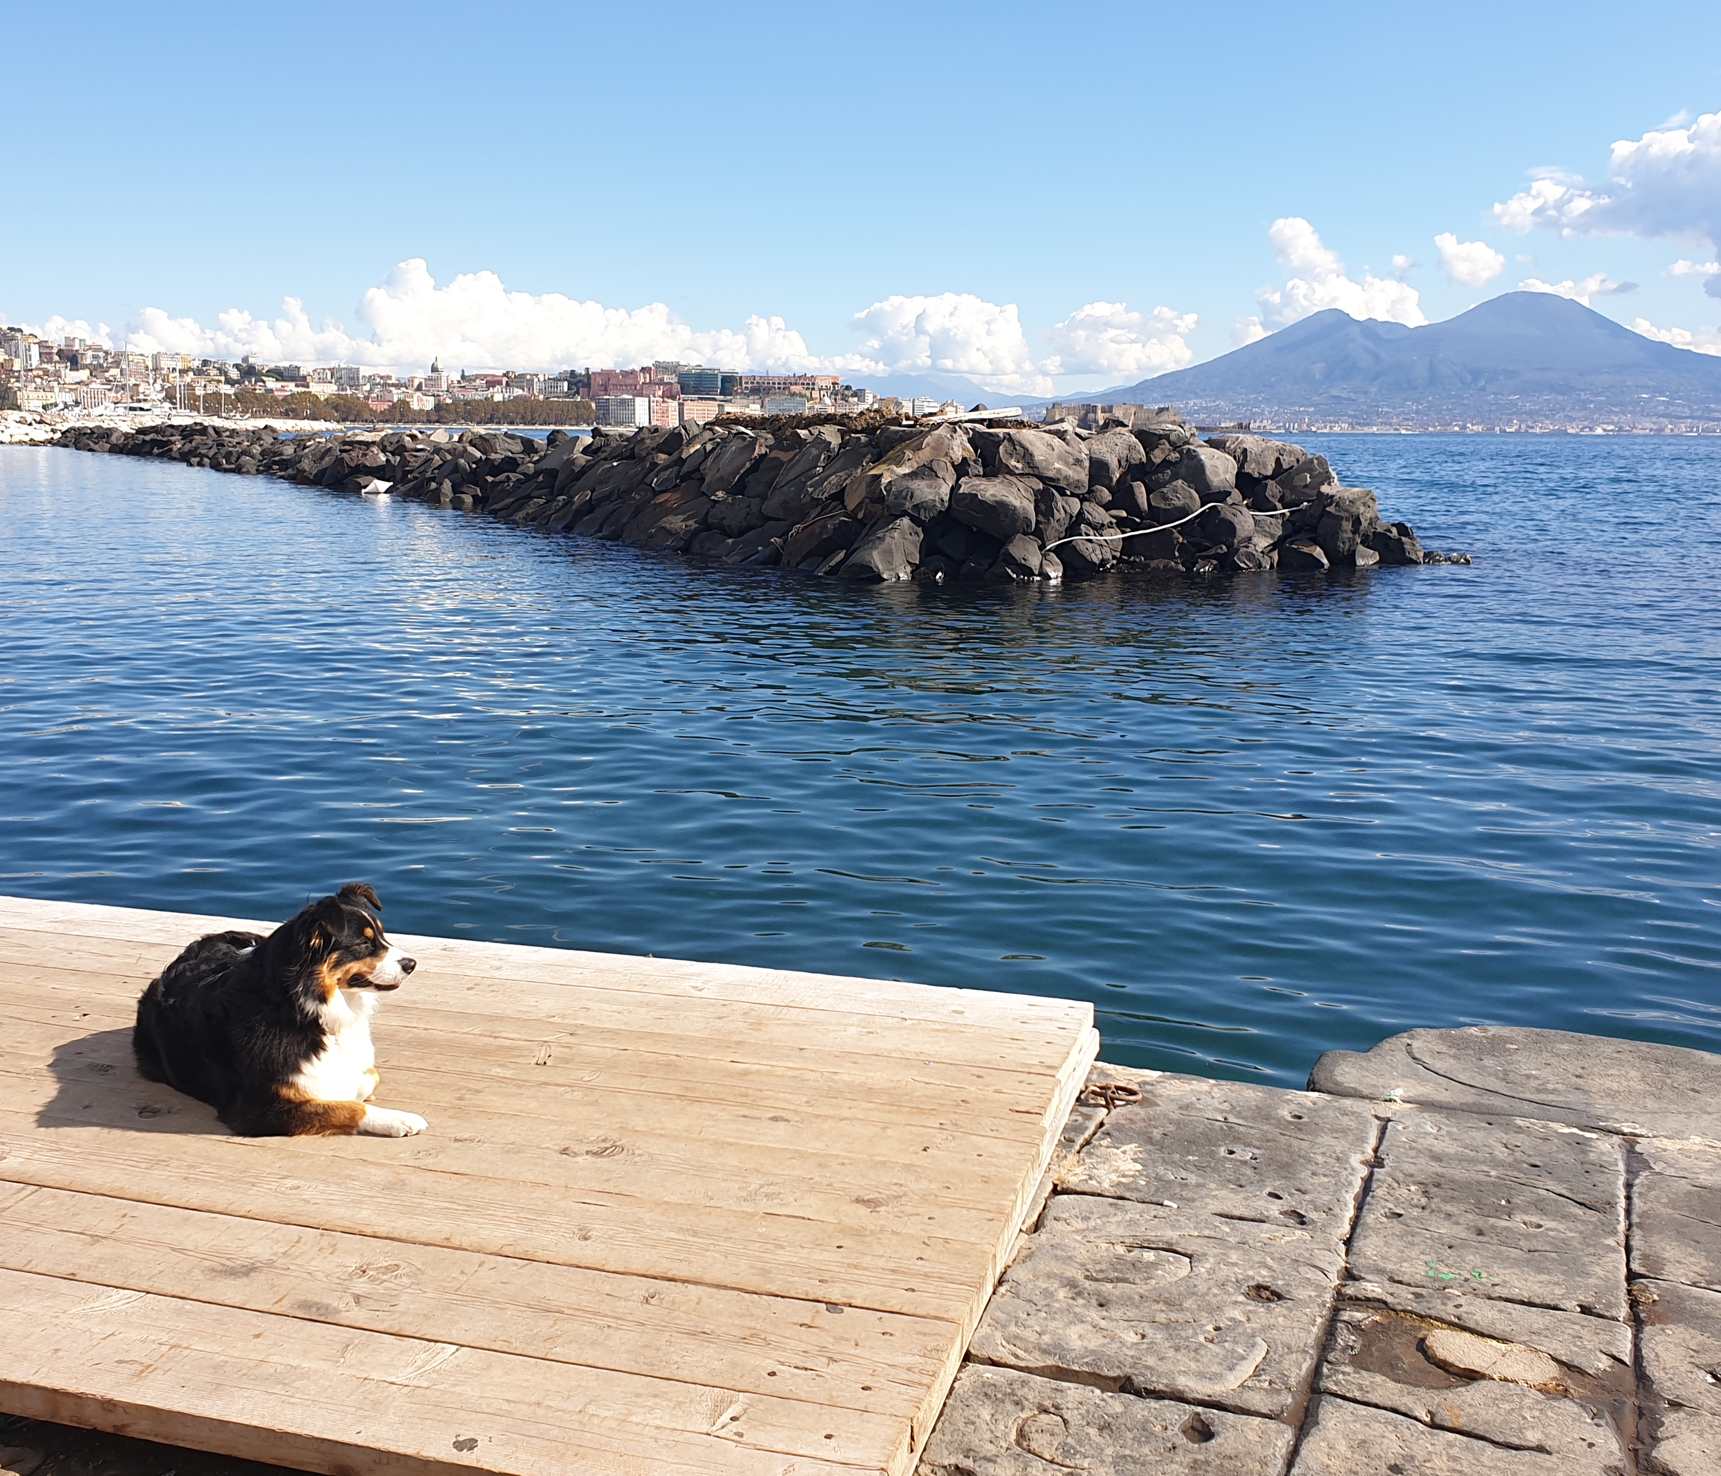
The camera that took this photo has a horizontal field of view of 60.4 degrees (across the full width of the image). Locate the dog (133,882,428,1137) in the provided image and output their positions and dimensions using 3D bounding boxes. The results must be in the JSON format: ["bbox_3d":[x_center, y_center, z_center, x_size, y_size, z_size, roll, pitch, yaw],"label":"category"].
[{"bbox_3d":[-1.171,0.489,2.976,0.800,0.455,0.370,8,14,33],"label":"dog"}]

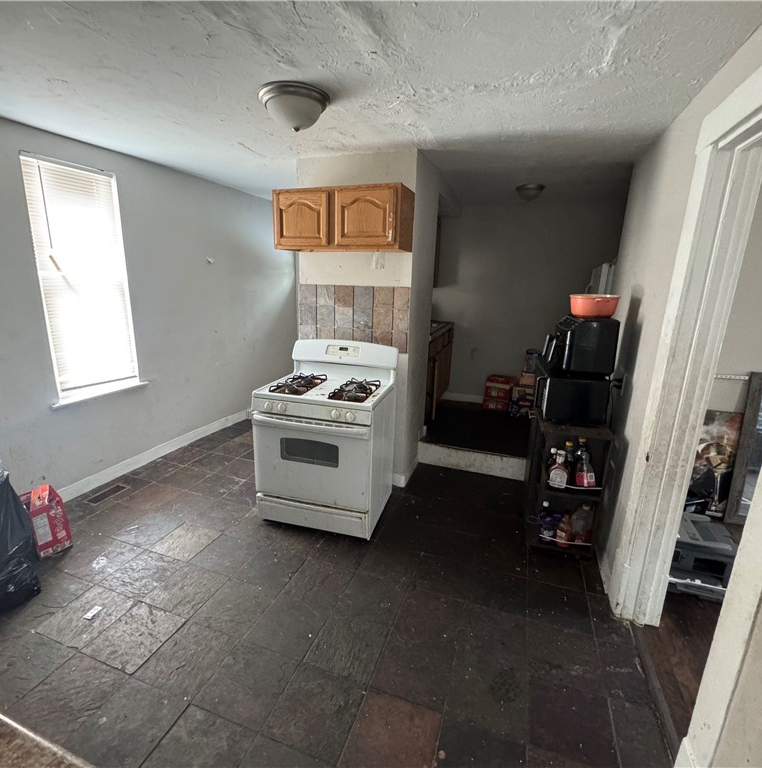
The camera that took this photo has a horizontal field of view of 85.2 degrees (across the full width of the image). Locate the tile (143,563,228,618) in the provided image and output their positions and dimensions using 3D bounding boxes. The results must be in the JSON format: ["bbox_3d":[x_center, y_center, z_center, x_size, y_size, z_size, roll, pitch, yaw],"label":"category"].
[{"bbox_3d":[-1.013,1.081,2.165,0.300,0.013,0.300,6,15,18],"label":"tile"}]

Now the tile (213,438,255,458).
[{"bbox_3d":[-1.347,0.603,3.825,0.300,0.012,0.300,7,16,18],"label":"tile"}]

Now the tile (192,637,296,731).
[{"bbox_3d":[-0.541,1.224,1.700,0.303,0.010,0.303,7,15,18],"label":"tile"}]

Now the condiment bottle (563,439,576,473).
[{"bbox_3d":[1.157,0.474,2.580,0.075,0.256,0.075,7,16,18],"label":"condiment bottle"}]

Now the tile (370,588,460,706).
[{"bbox_3d":[0.191,1.177,1.906,0.300,0.012,0.600,7,16,18],"label":"tile"}]

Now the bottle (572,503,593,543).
[{"bbox_3d":[1.241,0.849,2.557,0.115,0.268,0.110,7,16,18],"label":"bottle"}]

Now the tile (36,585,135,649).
[{"bbox_3d":[-1.409,1.120,1.992,0.303,0.010,0.303,7,15,18],"label":"tile"}]

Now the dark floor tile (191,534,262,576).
[{"bbox_3d":[-0.900,0.996,2.429,0.300,0.012,0.300,7,16,18],"label":"dark floor tile"}]

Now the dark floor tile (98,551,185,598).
[{"bbox_3d":[-1.307,1.049,2.280,0.302,0.010,0.302,7,16,18],"label":"dark floor tile"}]

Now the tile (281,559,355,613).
[{"bbox_3d":[-0.329,1.069,2.237,0.300,0.012,0.300,7,16,18],"label":"tile"}]

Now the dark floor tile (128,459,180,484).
[{"bbox_3d":[-1.867,0.727,3.415,0.302,0.010,0.302,7,16,18],"label":"dark floor tile"}]

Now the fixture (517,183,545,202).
[{"bbox_3d":[1.263,-1.621,3.519,0.245,0.122,0.245,7,16,18],"label":"fixture"}]

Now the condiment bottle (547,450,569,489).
[{"bbox_3d":[1.072,0.502,2.477,0.110,0.235,0.080,8,15,23],"label":"condiment bottle"}]

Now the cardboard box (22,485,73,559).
[{"bbox_3d":[-1.925,0.786,2.378,0.170,0.350,0.155,13,18,34],"label":"cardboard box"}]

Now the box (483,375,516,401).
[{"bbox_3d":[1.320,0.056,4.619,0.265,0.165,0.340,8,15,22],"label":"box"}]

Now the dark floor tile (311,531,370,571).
[{"bbox_3d":[-0.232,1.016,2.547,0.303,0.010,0.303,7,15,18],"label":"dark floor tile"}]

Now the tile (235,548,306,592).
[{"bbox_3d":[-0.624,1.049,2.366,0.302,0.010,0.302,7,16,18],"label":"tile"}]

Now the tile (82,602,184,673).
[{"bbox_3d":[-1.113,1.148,1.888,0.300,0.013,0.300,6,15,18],"label":"tile"}]

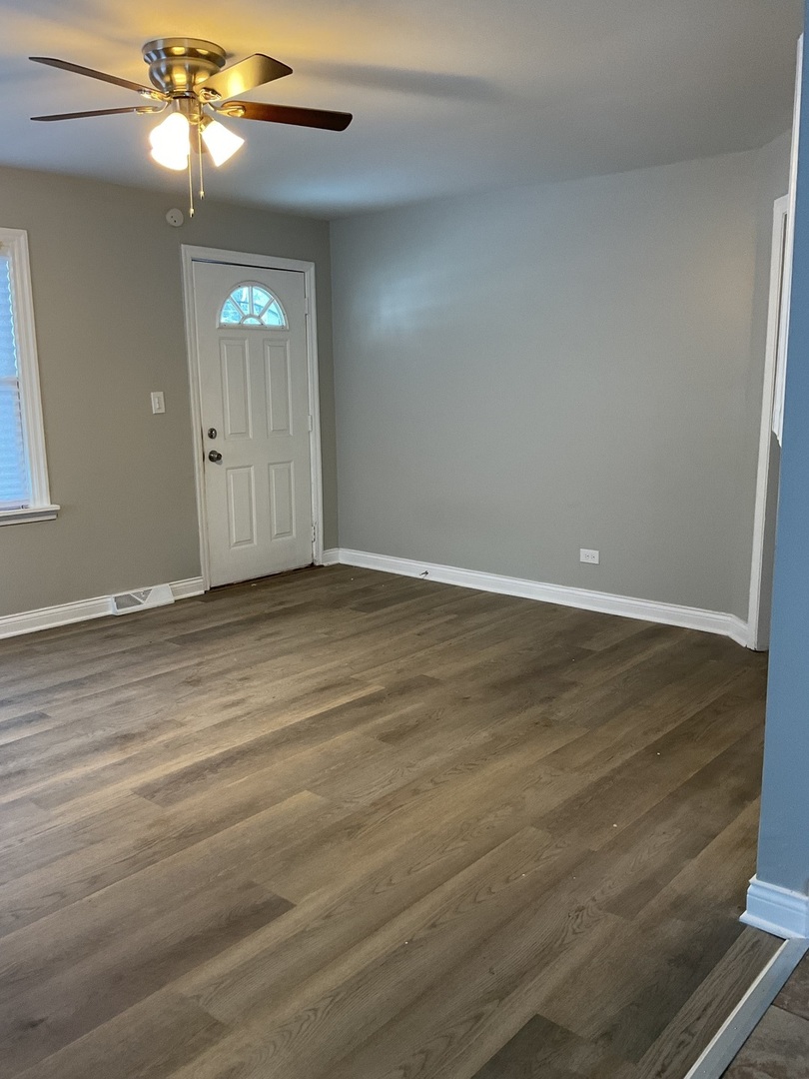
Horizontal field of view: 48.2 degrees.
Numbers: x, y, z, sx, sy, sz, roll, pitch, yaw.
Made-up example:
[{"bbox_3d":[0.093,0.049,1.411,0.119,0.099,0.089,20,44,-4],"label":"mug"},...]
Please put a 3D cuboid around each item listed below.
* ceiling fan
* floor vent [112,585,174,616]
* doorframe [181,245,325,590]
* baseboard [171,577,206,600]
[{"bbox_3d":[-0.724,-1.365,3.021,1.080,0.500,1.100,8,14,41],"label":"ceiling fan"},{"bbox_3d":[-1.571,0.355,5.448,0.060,0.122,0.395,8,14,41],"label":"floor vent"},{"bbox_3d":[-0.972,-0.784,6.010,0.100,2.145,1.078,8,14,41],"label":"doorframe"},{"bbox_3d":[-1.367,0.309,5.700,0.025,0.118,0.260,8,14,41],"label":"baseboard"}]

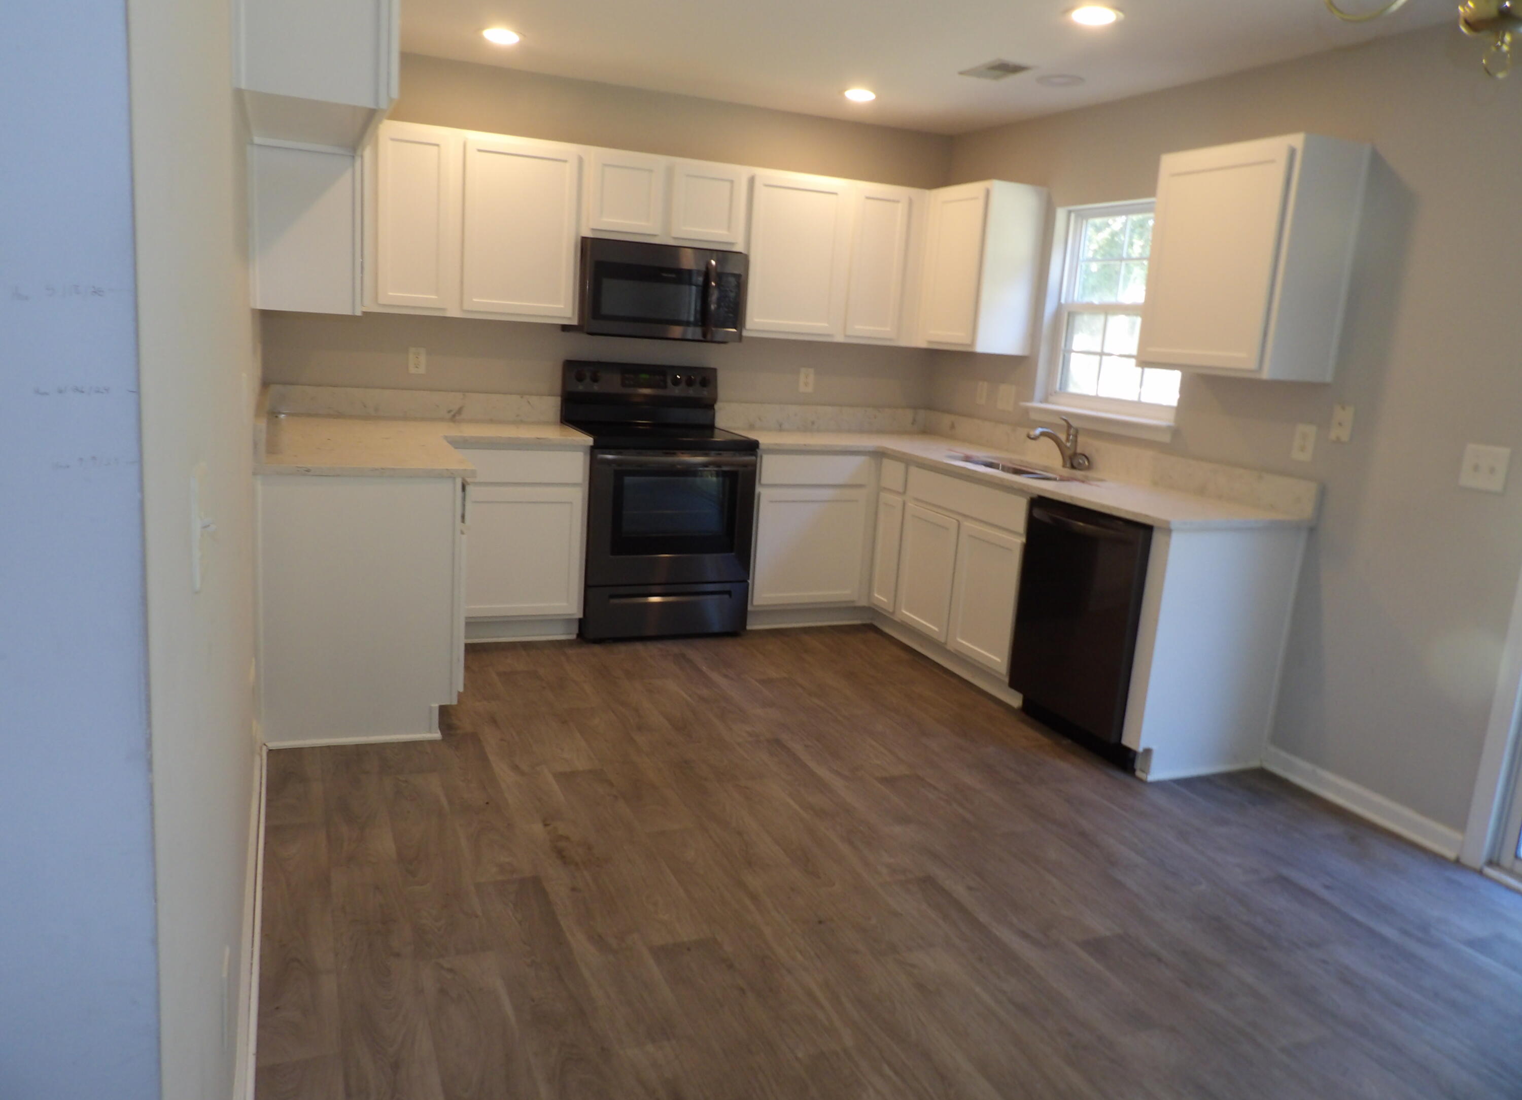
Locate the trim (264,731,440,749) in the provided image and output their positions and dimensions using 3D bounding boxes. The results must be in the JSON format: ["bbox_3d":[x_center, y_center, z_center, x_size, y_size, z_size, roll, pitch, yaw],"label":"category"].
[{"bbox_3d":[-1.327,0.622,3.458,0.535,0.023,0.020,-1,13,-24],"label":"trim"}]

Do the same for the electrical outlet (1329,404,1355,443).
[{"bbox_3d":[1.929,-0.419,3.506,0.007,0.114,0.073,-1,13,-24],"label":"electrical outlet"}]

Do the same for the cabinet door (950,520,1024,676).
[{"bbox_3d":[0.911,0.188,4.288,0.020,0.545,0.405,-1,13,-23],"label":"cabinet door"}]

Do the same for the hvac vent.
[{"bbox_3d":[0.907,-1.831,4.046,0.190,0.019,0.282,-1,13,-23],"label":"hvac vent"}]

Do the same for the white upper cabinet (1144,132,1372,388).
[{"bbox_3d":[1.651,-0.982,3.627,0.322,0.748,0.602,-1,13,-23],"label":"white upper cabinet"}]

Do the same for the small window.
[{"bbox_3d":[1.528,-1.020,4.491,0.100,0.880,0.880,-1,13,-24],"label":"small window"}]

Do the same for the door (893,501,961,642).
[{"bbox_3d":[0.740,0.093,4.681,0.020,0.545,0.409,-1,13,-23],"label":"door"}]

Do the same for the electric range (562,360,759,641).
[{"bbox_3d":[-0.485,-0.233,4.905,0.762,1.200,0.675,-1,13,-23],"label":"electric range"}]

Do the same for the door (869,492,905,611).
[{"bbox_3d":[0.602,0.014,4.997,0.020,0.544,0.214,-1,13,-23],"label":"door"}]

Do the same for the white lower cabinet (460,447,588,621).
[{"bbox_3d":[-1.132,-0.124,4.684,0.582,0.773,0.630,-1,13,-24],"label":"white lower cabinet"}]

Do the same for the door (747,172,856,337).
[{"bbox_3d":[0.183,-1.379,4.985,0.511,0.691,0.020,-1,13,-23],"label":"door"}]

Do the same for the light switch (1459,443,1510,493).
[{"bbox_3d":[2.117,-0.241,3.088,0.007,0.123,0.124,-1,13,-24],"label":"light switch"}]

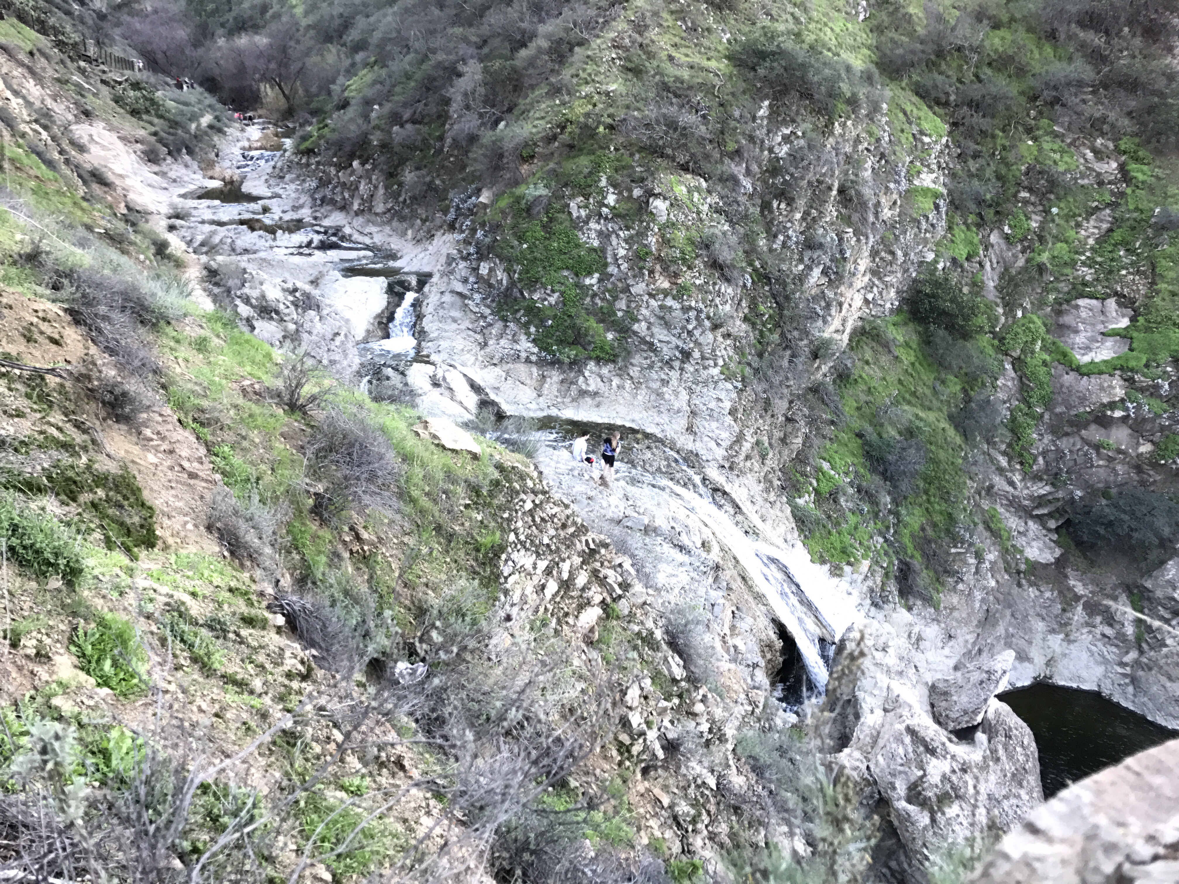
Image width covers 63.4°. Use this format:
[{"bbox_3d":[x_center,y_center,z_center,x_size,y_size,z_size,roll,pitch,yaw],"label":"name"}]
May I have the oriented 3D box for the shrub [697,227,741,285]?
[{"bbox_3d":[4.510,-6.470,33.000,1.500,1.800,1.400,3,21,7],"label":"shrub"}]

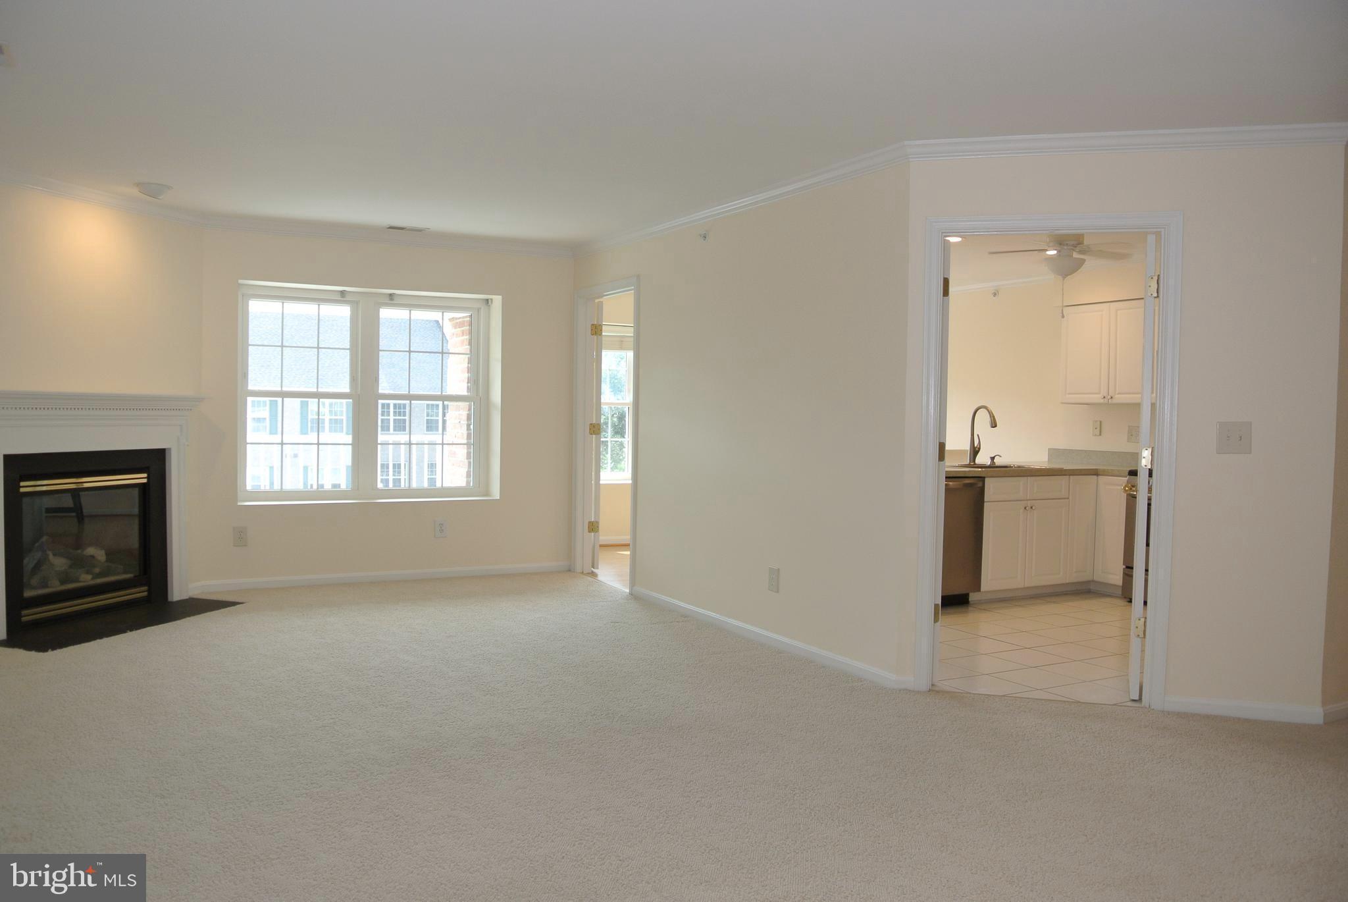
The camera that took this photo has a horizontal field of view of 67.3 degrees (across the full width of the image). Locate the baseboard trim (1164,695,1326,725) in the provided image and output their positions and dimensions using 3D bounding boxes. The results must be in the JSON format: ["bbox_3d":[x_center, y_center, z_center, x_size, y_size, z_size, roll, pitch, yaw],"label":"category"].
[{"bbox_3d":[2.403,1.092,4.268,0.608,0.068,0.015,2,2,14],"label":"baseboard trim"}]

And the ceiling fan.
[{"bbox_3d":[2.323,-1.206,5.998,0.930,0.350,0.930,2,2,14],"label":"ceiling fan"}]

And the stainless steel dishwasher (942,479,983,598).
[{"bbox_3d":[1.647,0.585,6.806,0.600,0.850,0.620,0,3,-30],"label":"stainless steel dishwasher"}]

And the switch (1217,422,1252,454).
[{"bbox_3d":[2.349,-0.053,4.239,0.132,0.132,0.014,2,2,14],"label":"switch"}]

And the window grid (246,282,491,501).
[{"bbox_3d":[-2.180,-0.396,7.275,1.750,1.490,0.090,0,3,-25],"label":"window grid"}]

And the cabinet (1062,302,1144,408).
[{"bbox_3d":[3.353,-0.731,7.607,0.320,0.765,0.827,0,3,-29],"label":"cabinet"}]

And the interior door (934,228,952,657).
[{"bbox_3d":[1.277,0.043,4.893,0.035,2.020,0.450,1,2,11],"label":"interior door"}]

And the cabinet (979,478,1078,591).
[{"bbox_3d":[2.284,0.550,7.183,0.880,0.800,0.610,0,3,-30],"label":"cabinet"}]

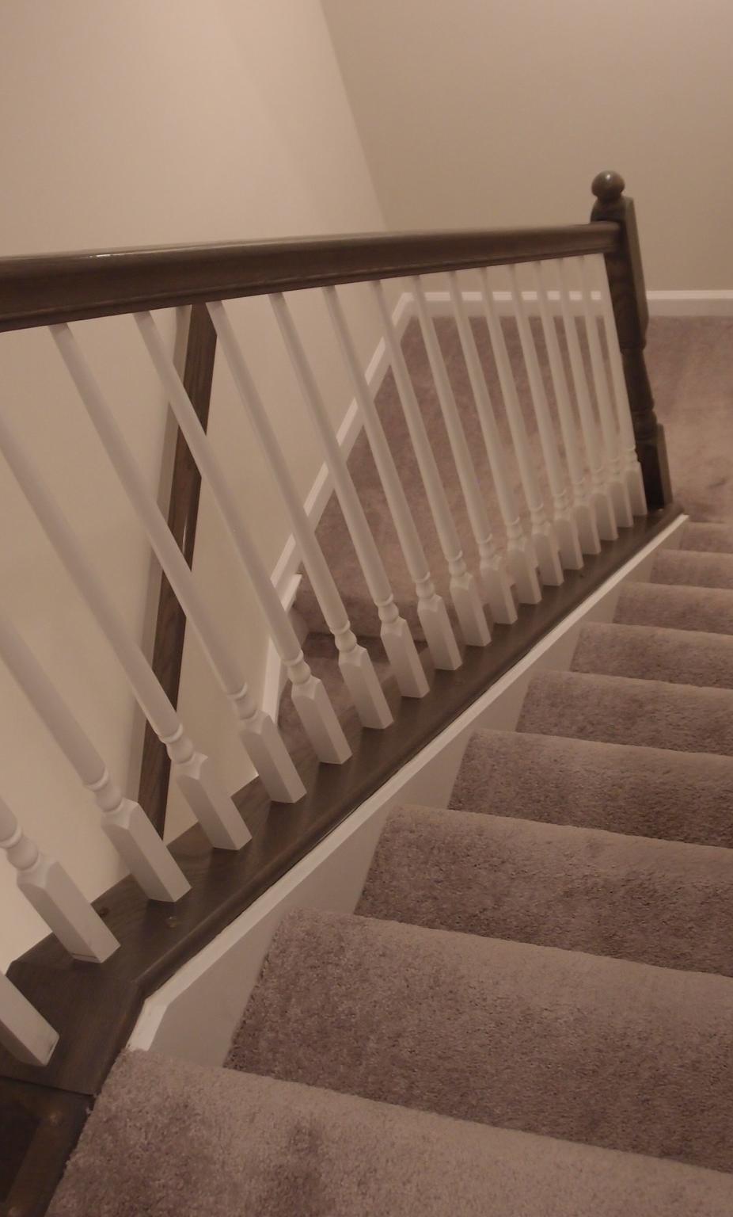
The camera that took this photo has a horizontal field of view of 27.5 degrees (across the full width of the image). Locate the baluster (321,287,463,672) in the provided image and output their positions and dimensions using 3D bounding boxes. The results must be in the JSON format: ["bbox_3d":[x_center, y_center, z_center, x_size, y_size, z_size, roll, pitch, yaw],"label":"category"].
[{"bbox_3d":[0.044,-0.156,2.192,0.032,0.784,0.032,5,50,23],"label":"baluster"}]

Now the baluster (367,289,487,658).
[{"bbox_3d":[0.103,-0.193,2.325,0.032,0.784,0.032,5,50,23],"label":"baluster"}]

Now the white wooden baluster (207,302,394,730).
[{"bbox_3d":[-0.070,-0.080,1.875,0.032,0.764,0.032,5,51,23],"label":"white wooden baluster"}]

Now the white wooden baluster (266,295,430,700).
[{"bbox_3d":[-0.015,-0.119,2.059,0.032,0.784,0.032,5,50,23],"label":"white wooden baluster"}]

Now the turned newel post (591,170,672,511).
[{"bbox_3d":[0.602,-0.559,3.390,0.081,0.957,0.081,5,51,23],"label":"turned newel post"}]

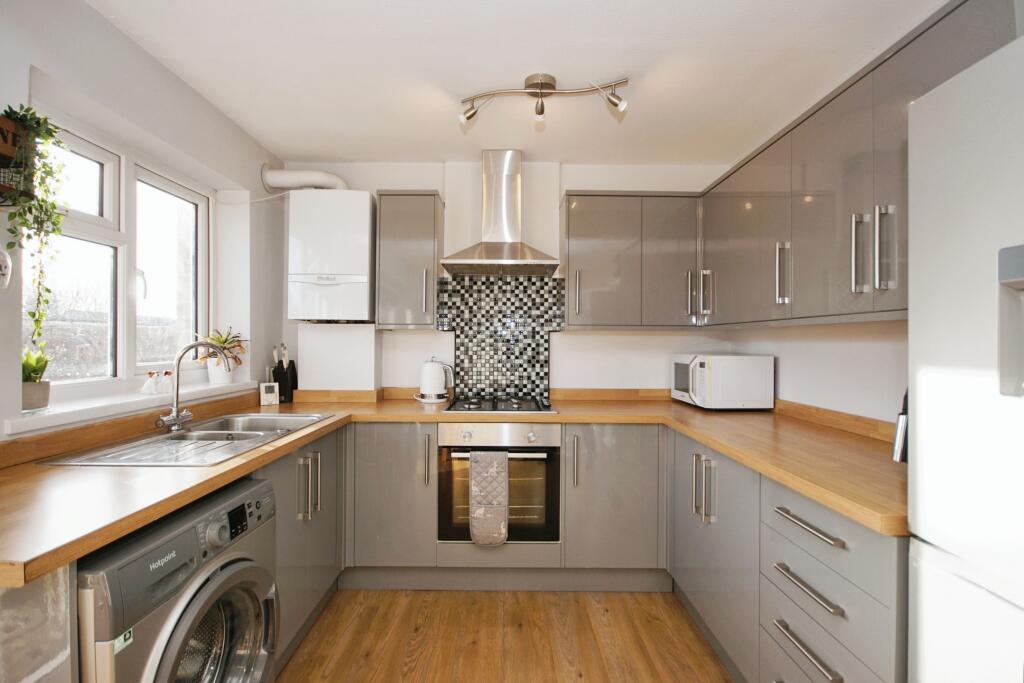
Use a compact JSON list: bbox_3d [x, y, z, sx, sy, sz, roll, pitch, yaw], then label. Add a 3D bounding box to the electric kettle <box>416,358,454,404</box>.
[{"bbox_3d":[-0.444,0.222,2.455,0.215,0.255,0.170,0,0,-3],"label":"electric kettle"}]

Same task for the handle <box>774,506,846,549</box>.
[{"bbox_3d":[0.756,0.469,1.090,0.036,0.016,0.225,0,0,-1],"label":"handle"}]

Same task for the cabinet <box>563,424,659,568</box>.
[{"bbox_3d":[0.476,0.744,2.360,0.460,0.715,0.580,0,0,-1],"label":"cabinet"}]

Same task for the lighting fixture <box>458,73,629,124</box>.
[{"bbox_3d":[0.124,-1.020,1.815,0.710,0.150,0.160,0,0,7],"label":"lighting fixture"}]

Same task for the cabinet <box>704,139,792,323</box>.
[{"bbox_3d":[1.207,-0.436,1.965,0.310,0.720,0.700,0,0,-1],"label":"cabinet"}]

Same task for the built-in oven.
[{"bbox_3d":[-0.061,0.690,2.345,0.600,0.595,0.560,0,0,0],"label":"built-in oven"}]

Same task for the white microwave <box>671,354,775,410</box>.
[{"bbox_3d":[1.170,0.213,2.410,0.375,0.275,0.440,0,0,2],"label":"white microwave"}]

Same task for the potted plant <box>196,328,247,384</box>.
[{"bbox_3d":[-1.485,0.075,2.190,0.230,0.290,0.230,0,0,0],"label":"potted plant"}]

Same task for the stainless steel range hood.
[{"bbox_3d":[-0.060,-0.752,2.400,0.600,0.715,0.480,0,0,0],"label":"stainless steel range hood"}]

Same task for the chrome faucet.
[{"bbox_3d":[-1.200,0.170,1.645,0.240,0.340,0.170,0,0,-1],"label":"chrome faucet"}]

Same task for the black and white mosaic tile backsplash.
[{"bbox_3d":[-0.060,-0.028,2.630,0.735,0.770,0.015,0,0,0],"label":"black and white mosaic tile backsplash"}]

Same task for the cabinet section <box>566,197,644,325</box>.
[{"bbox_3d":[0.505,-0.439,2.485,0.408,0.709,0.315,0,0,0],"label":"cabinet section"}]

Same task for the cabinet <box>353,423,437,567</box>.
[{"bbox_3d":[-0.567,0.746,2.365,0.405,0.715,0.580,0,0,0],"label":"cabinet"}]

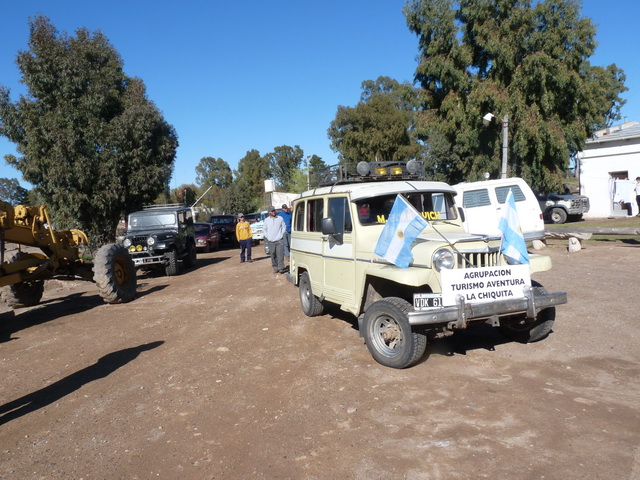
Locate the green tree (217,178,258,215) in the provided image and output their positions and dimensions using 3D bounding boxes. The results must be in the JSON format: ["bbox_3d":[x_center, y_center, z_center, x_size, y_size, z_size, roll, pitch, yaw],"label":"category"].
[{"bbox_3d":[-6.204,-2.550,38.000,3.300,4.300,3.300,-1,3,-9],"label":"green tree"}]

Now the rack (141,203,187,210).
[{"bbox_3d":[-4.610,-0.987,14.800,1.100,0.180,1.200,-1,3,2],"label":"rack"}]

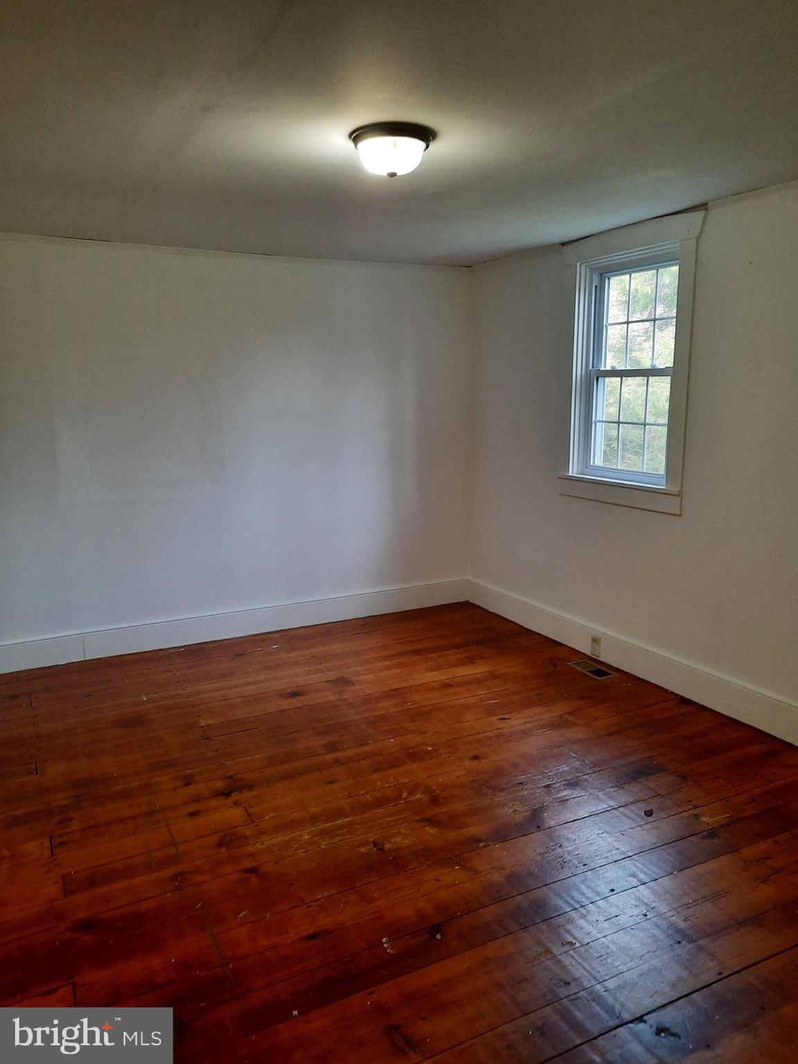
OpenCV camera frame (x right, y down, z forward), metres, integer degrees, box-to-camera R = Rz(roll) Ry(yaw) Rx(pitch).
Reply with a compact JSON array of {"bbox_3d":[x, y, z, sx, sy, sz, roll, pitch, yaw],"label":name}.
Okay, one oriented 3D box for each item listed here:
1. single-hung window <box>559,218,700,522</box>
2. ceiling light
[{"bbox_3d":[1.228,-0.868,4.175,0.090,1.454,1.013,-6,12,-27],"label":"single-hung window"},{"bbox_3d":[-0.020,-1.252,2.559,0.289,0.130,0.289,0,11,0],"label":"ceiling light"}]

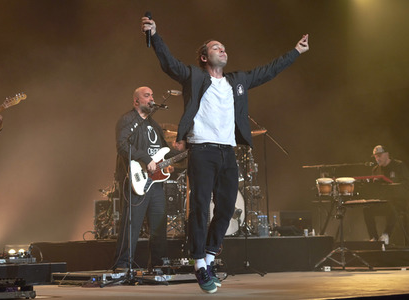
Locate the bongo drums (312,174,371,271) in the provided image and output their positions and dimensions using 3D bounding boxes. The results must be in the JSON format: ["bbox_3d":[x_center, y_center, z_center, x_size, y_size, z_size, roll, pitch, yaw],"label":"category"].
[{"bbox_3d":[1.624,0.856,10.200,0.660,1.060,0.550,-1,-5,0],"label":"bongo drums"}]

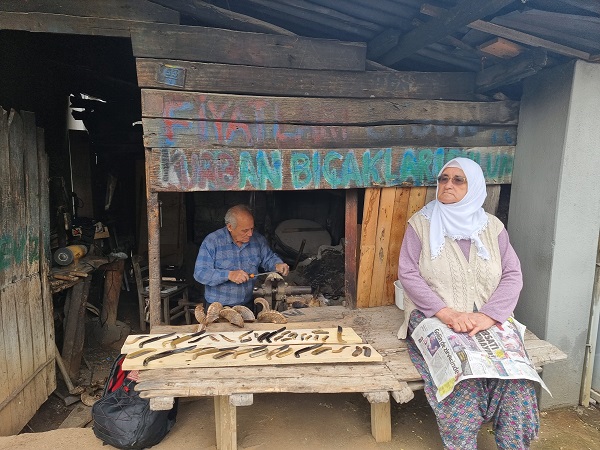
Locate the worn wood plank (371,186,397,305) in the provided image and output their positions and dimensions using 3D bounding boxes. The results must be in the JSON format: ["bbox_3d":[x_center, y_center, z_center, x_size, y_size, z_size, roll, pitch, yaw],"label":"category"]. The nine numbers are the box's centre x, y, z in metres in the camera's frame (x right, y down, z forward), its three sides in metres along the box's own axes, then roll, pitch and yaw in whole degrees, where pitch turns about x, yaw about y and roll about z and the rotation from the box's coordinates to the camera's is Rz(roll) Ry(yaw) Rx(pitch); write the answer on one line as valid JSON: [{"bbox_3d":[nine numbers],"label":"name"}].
[{"bbox_3d":[0.553,0.156,2.791,0.091,0.832,0.025,3,6,-14],"label":"worn wood plank"}]

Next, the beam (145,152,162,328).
[{"bbox_3d":[-0.854,0.132,2.446,0.070,1.147,0.060,-1,7,-13],"label":"beam"}]

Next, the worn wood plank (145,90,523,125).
[{"bbox_3d":[0.300,-0.652,2.350,2.239,0.140,0.045,-3,10,-16],"label":"worn wood plank"}]

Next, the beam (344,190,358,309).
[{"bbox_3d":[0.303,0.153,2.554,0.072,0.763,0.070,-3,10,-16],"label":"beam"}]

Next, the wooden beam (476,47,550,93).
[{"bbox_3d":[1.264,-0.932,2.511,0.100,0.140,0.540,-1,7,-13],"label":"wooden beam"}]

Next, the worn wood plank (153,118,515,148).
[{"bbox_3d":[0.301,-0.511,2.373,2.237,0.134,0.045,-3,10,-16],"label":"worn wood plank"}]

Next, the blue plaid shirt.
[{"bbox_3d":[-0.383,0.265,2.590,0.480,0.470,0.330,-5,11,-28],"label":"blue plaid shirt"}]

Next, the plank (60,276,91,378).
[{"bbox_3d":[-1.465,0.681,2.720,0.110,0.669,0.080,7,6,-14],"label":"plank"}]

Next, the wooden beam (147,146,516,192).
[{"bbox_3d":[0.306,-0.329,2.402,2.217,0.227,0.040,-3,10,-16],"label":"wooden beam"}]

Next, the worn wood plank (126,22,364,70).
[{"bbox_3d":[-0.221,-0.907,2.154,1.208,0.148,0.040,-3,10,-16],"label":"worn wood plank"}]

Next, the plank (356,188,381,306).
[{"bbox_3d":[0.455,0.162,2.768,0.088,0.839,0.025,2,6,-13],"label":"plank"}]

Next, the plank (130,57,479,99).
[{"bbox_3d":[0.133,-0.868,2.511,2.087,0.171,0.040,-2,7,-13],"label":"plank"}]

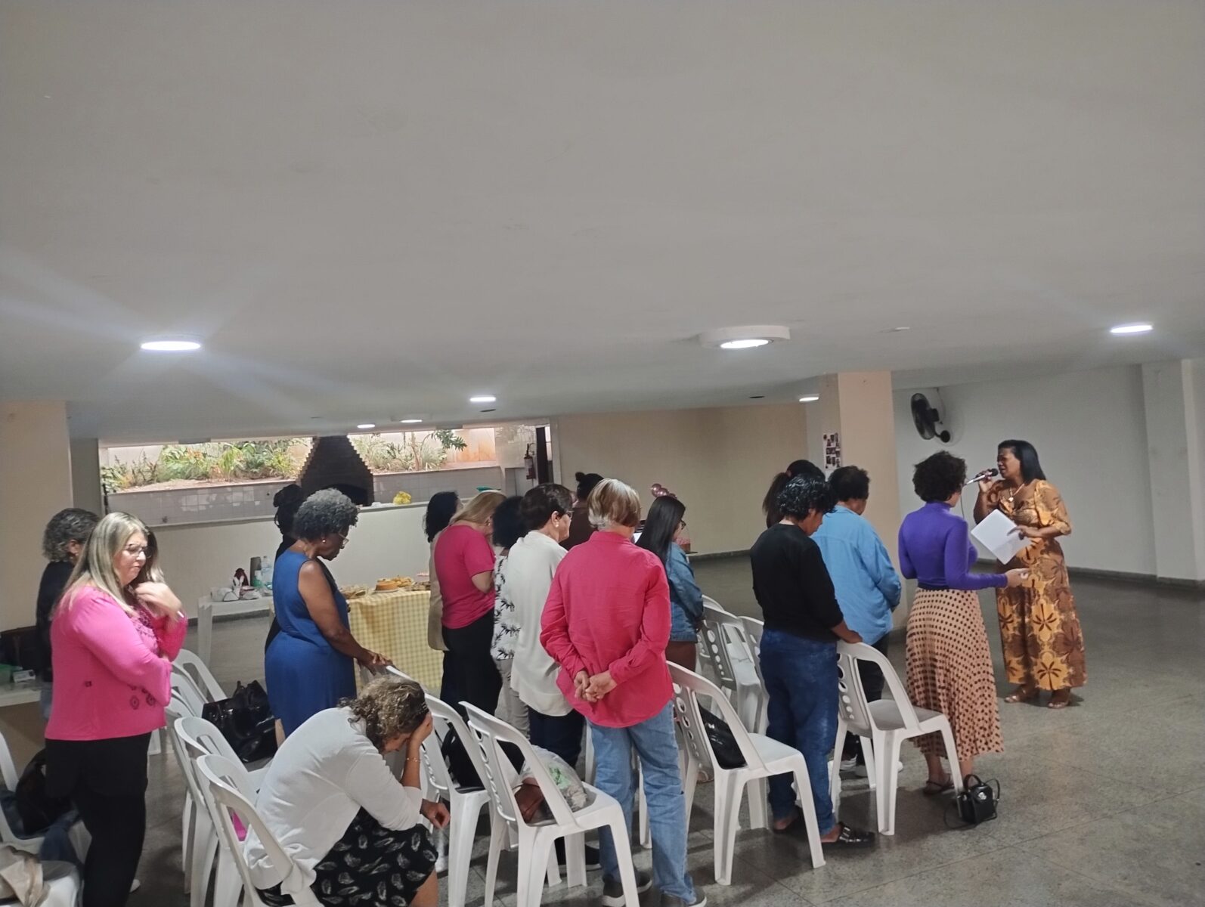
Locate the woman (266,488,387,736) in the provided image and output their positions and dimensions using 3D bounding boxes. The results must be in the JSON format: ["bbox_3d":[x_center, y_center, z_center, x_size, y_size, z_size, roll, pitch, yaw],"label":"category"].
[{"bbox_3d":[-1.171,0.981,4.150,0.520,1.620,0.460,-4,1,-14],"label":"woman"}]

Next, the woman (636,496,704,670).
[{"bbox_3d":[0.369,0.939,5.000,0.360,1.490,0.430,-4,1,-20],"label":"woman"}]

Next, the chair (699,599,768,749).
[{"bbox_3d":[0.797,1.262,5.447,0.500,0.820,0.470,-4,0,-23],"label":"chair"}]

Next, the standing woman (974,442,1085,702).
[{"bbox_3d":[2.639,0.738,6.094,0.480,1.630,0.530,-4,0,-30],"label":"standing woman"}]

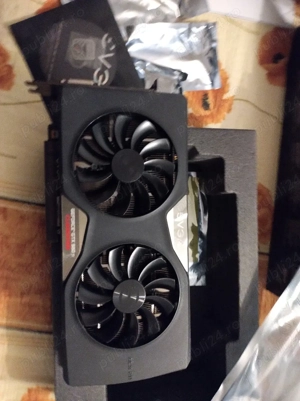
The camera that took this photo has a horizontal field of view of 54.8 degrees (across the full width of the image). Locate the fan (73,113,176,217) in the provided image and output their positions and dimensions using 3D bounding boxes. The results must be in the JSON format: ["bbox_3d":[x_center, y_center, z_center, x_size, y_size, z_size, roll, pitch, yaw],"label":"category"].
[{"bbox_3d":[-0.019,-0.030,0.250,0.088,0.021,0.088,-1,91,-10],"label":"fan"}]

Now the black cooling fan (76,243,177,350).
[{"bbox_3d":[-0.018,0.084,0.253,0.088,0.021,0.088,-1,91,-10],"label":"black cooling fan"}]

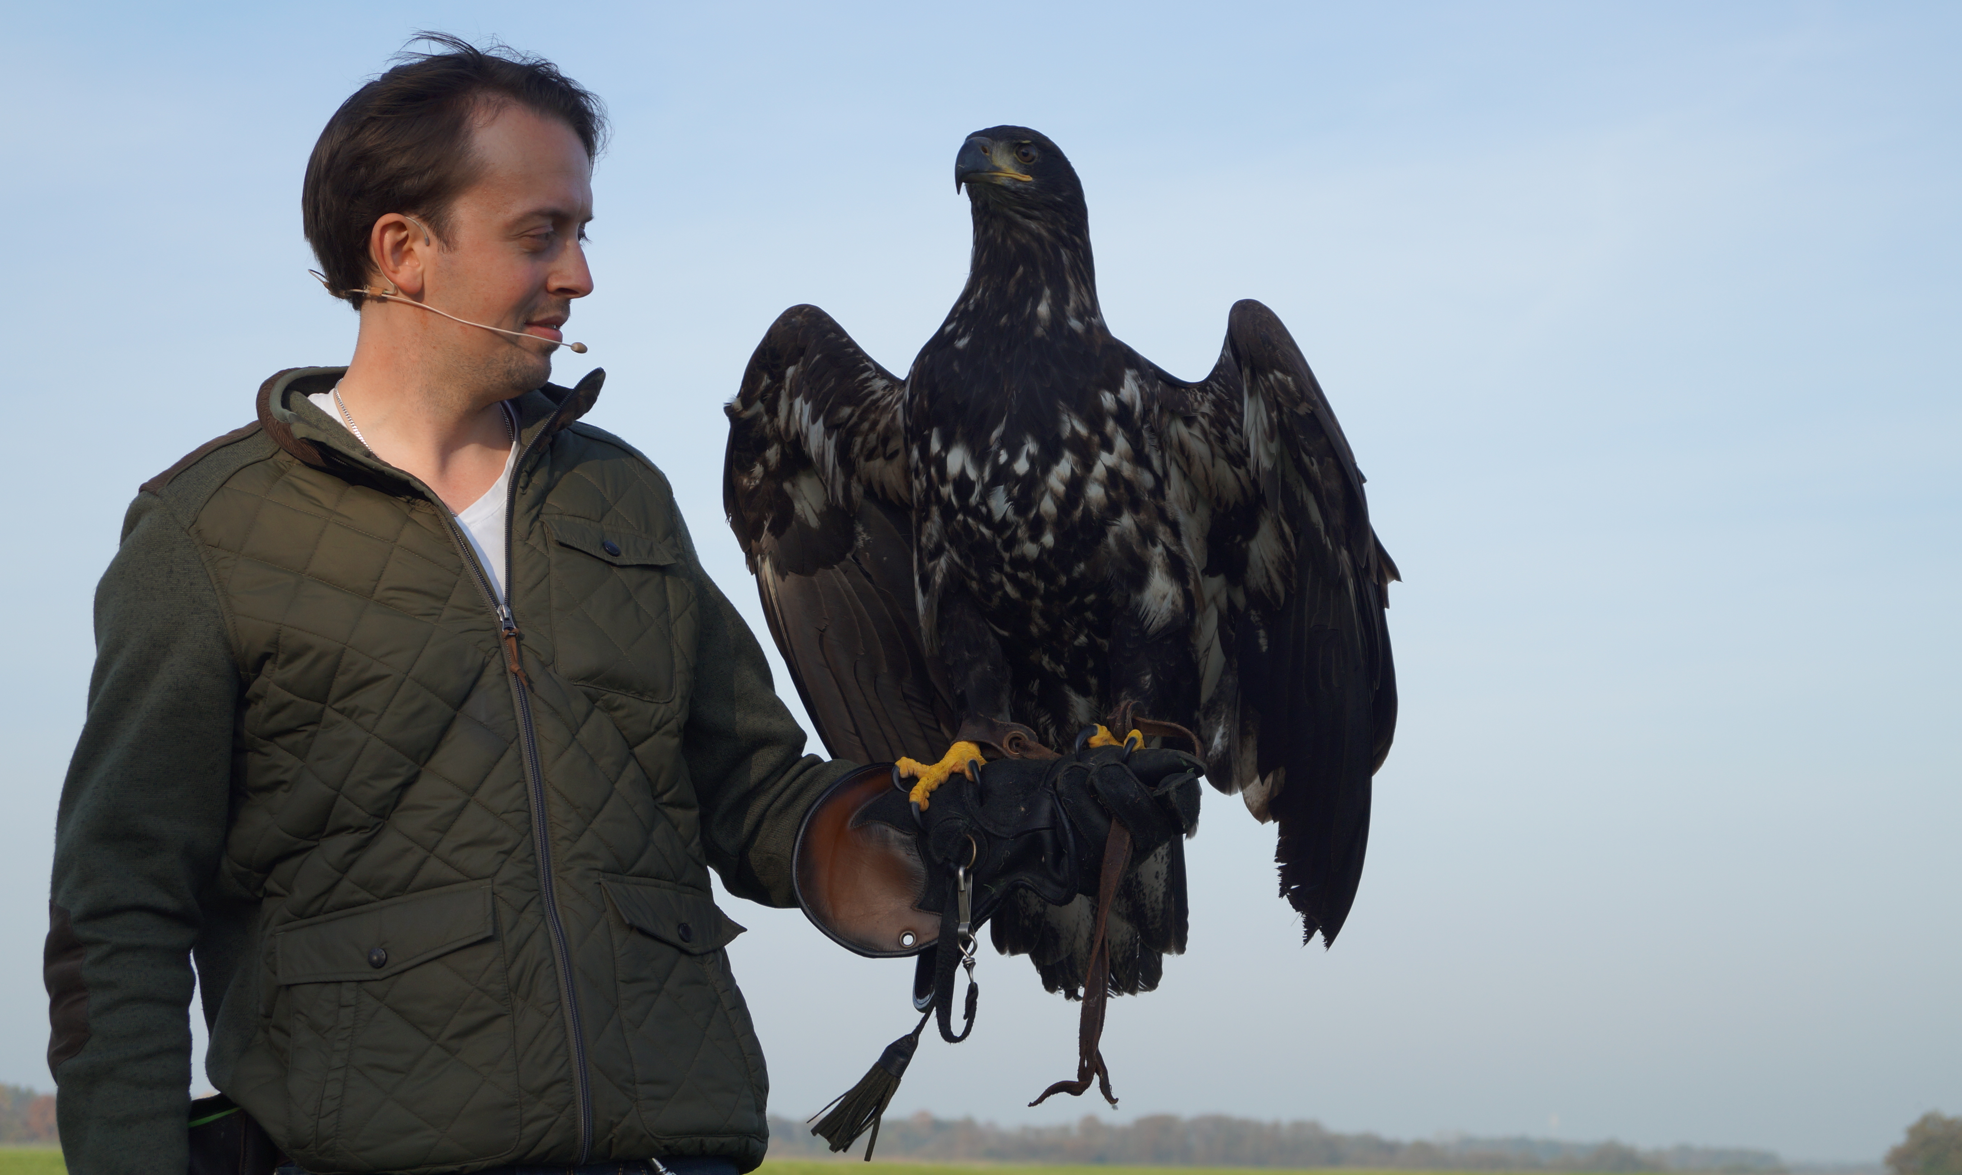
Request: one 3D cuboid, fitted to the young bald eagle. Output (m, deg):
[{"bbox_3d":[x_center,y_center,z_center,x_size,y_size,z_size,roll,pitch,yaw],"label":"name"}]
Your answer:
[{"bbox_3d":[0.056,-0.018,2.880,0.465,0.605,0.360,-1,-8,12],"label":"young bald eagle"}]

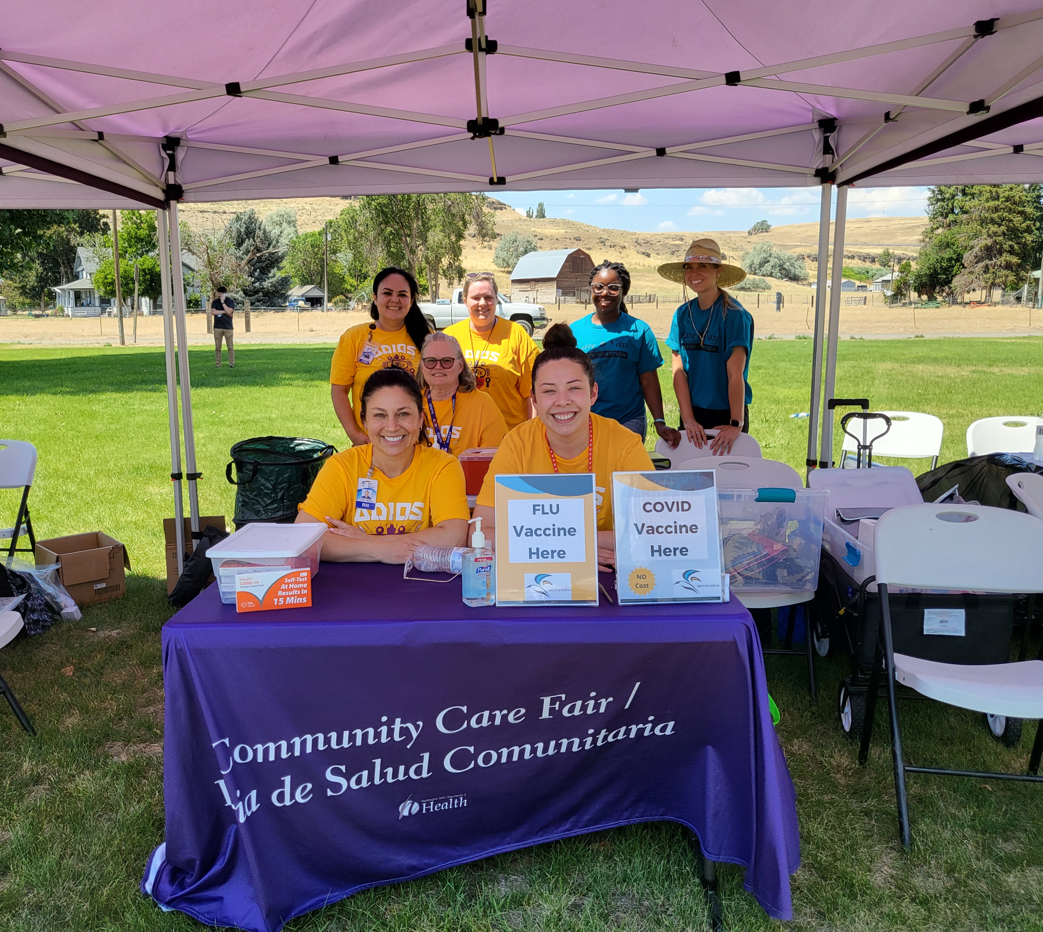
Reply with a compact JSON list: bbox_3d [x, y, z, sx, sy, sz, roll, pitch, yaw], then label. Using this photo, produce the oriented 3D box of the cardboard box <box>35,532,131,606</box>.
[{"bbox_3d":[-2.084,0.489,4.446,0.300,0.250,0.320,-9,14,-43],"label":"cardboard box"}]

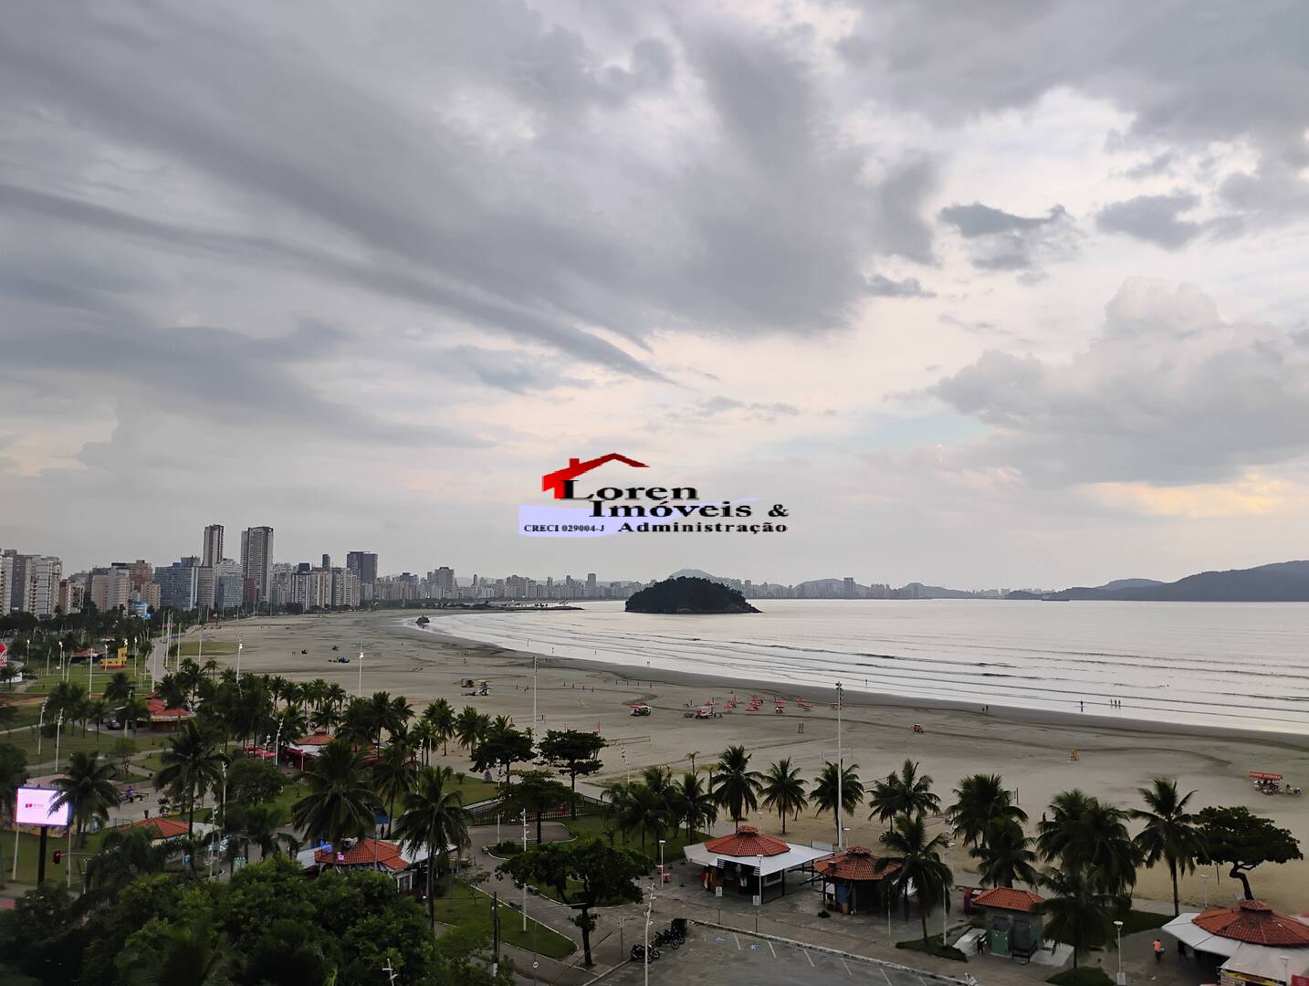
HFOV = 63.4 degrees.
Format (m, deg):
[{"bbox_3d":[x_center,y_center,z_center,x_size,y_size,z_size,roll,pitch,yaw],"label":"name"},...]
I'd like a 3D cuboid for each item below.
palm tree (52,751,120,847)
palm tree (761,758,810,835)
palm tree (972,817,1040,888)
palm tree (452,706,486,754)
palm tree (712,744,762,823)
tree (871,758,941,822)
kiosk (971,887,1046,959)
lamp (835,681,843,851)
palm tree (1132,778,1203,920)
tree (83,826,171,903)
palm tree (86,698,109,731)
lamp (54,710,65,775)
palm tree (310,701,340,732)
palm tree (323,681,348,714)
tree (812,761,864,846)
[{"bbox_3d":[-59.830,32.410,112.090,7.250,10.040,7.250,3,-6,-27],"label":"palm tree"},{"bbox_3d":[15.206,35.350,123.988,5.750,8.710,5.750,0,-5,0],"label":"palm tree"},{"bbox_3d":[29.880,31.760,90.520,5.770,8.060,5.770,-1,-6,18],"label":"palm tree"},{"bbox_3d":[-31.486,40.613,180.205,5.830,8.970,5.830,0,-5,0],"label":"palm tree"},{"bbox_3d":[9.526,34.202,121.740,5.880,10.570,5.880,0,-5,0],"label":"palm tree"},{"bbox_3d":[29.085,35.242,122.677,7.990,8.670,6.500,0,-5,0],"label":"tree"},{"bbox_3d":[26.720,31.900,79.038,4.400,4.400,3.900,-4,-7,37],"label":"kiosk"},{"bbox_3d":[20.255,29.850,116.518,0.900,18.230,0.900,-4,-7,37],"label":"lamp"},{"bbox_3d":[42.810,29.395,88.513,6.061,11.180,6.061,-3,-6,25],"label":"palm tree"},{"bbox_3d":[-40.820,30.320,81.820,6.720,9.040,6.720,0,-5,0],"label":"tree"},{"bbox_3d":[-100.420,40.960,191.800,4.260,7.650,4.260,3,-6,-27],"label":"palm tree"},{"bbox_3d":[-88.174,36.763,157.092,1.100,9.454,0.900,0,-5,0],"label":"lamp"},{"bbox_3d":[-59.830,41.610,193.050,5.400,6.960,5.400,2,-6,-17],"label":"palm tree"},{"bbox_3d":[-68.290,44.290,227.390,5.490,8.000,5.490,2,-6,-16],"label":"palm tree"},{"bbox_3d":[19.362,32.801,111.845,5.501,8.802,5.501,-1,-5,10],"label":"tree"}]

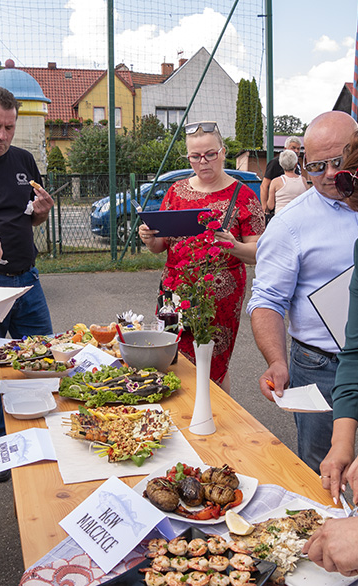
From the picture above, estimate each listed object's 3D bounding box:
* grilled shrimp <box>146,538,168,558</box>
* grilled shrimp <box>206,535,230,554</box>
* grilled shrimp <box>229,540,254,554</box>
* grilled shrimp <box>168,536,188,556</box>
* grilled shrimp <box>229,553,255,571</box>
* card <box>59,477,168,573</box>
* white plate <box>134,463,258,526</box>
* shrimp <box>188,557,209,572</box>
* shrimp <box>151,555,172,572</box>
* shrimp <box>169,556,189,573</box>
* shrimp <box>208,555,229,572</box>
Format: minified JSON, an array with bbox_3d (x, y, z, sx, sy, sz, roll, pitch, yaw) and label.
[{"bbox_3d":[-0.042,0.476,1.177,0.038,0.018,0.038,0,11,0],"label":"grilled shrimp"},{"bbox_3d":[0.073,0.476,1.194,0.043,0.023,0.035,-1,12,0],"label":"grilled shrimp"},{"bbox_3d":[0.115,0.477,1.183,0.049,0.019,0.025,1,11,6],"label":"grilled shrimp"},{"bbox_3d":[-0.003,0.478,1.189,0.037,0.022,0.035,-1,12,0],"label":"grilled shrimp"},{"bbox_3d":[0.115,0.485,1.141,0.047,0.021,0.030,1,11,6],"label":"grilled shrimp"},{"bbox_3d":[-0.127,0.451,1.278,0.160,0.080,0.208,-8,14,-35],"label":"card"},{"bbox_3d":[0.032,0.450,1.431,0.228,0.027,0.228,7,13,31],"label":"white plate"},{"bbox_3d":[0.035,0.488,1.135,0.040,0.022,0.029,-1,12,0],"label":"shrimp"},{"bbox_3d":[-0.032,0.488,1.139,0.038,0.022,0.031,-1,12,0],"label":"shrimp"},{"bbox_3d":[0.001,0.486,1.130,0.035,0.018,0.030,0,11,0],"label":"shrimp"},{"bbox_3d":[0.071,0.487,1.135,0.041,0.021,0.030,1,11,6],"label":"shrimp"}]

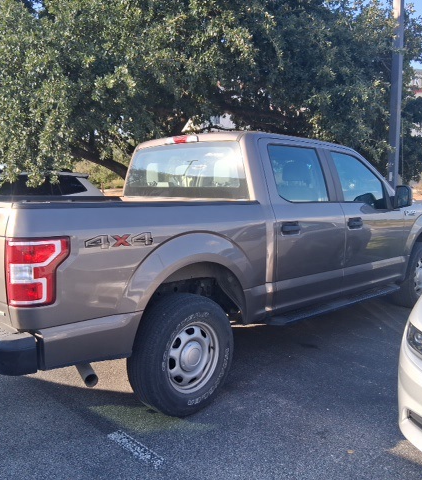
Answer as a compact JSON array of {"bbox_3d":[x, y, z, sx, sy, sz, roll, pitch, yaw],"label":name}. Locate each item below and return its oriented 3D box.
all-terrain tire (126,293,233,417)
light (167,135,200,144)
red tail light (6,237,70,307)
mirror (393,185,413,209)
[{"bbox_3d":[-0.185,0.751,3.210,0.785,0.785,0.265,-7,10,-44],"label":"all-terrain tire"},{"bbox_3d":[-0.249,-0.868,4.171,0.080,0.060,0.410,-7,10,-44],"label":"light"},{"bbox_3d":[-0.851,0.148,2.403,0.270,0.345,0.150,-7,10,-44],"label":"red tail light"},{"bbox_3d":[1.887,-0.426,4.769,0.140,0.240,0.225,-7,10,-44],"label":"mirror"}]

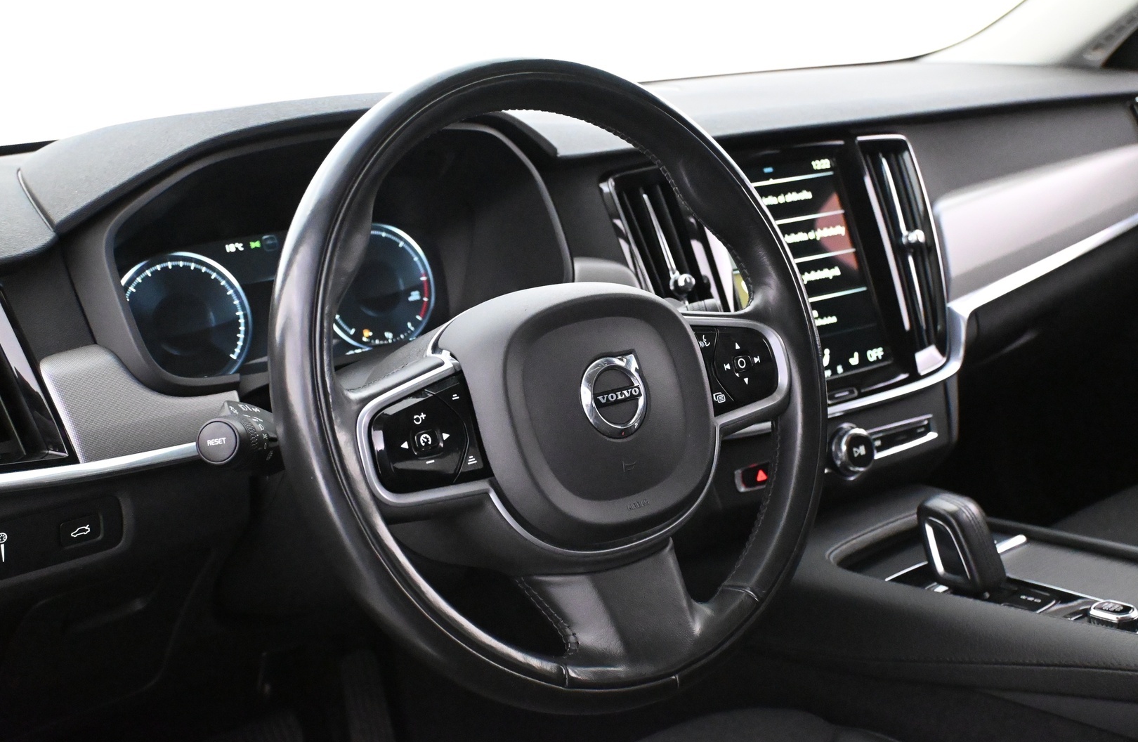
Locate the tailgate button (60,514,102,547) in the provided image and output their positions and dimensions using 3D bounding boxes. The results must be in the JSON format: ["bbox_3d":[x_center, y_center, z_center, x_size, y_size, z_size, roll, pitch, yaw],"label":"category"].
[{"bbox_3d":[-0.269,0.086,0.711,0.022,0.018,0.010,-13,21,-36],"label":"tailgate button"}]

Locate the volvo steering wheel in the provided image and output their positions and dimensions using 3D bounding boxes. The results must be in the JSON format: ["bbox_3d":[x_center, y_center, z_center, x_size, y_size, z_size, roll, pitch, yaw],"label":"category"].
[{"bbox_3d":[0.001,0.005,0.749,0.376,0.376,0.085,-13,-2,-36],"label":"volvo steering wheel"}]

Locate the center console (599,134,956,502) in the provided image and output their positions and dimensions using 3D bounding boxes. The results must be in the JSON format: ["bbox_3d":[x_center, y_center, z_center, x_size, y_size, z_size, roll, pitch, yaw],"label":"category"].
[{"bbox_3d":[0.182,-0.042,1.106,0.360,0.275,0.110,-13,-1,-36],"label":"center console"}]

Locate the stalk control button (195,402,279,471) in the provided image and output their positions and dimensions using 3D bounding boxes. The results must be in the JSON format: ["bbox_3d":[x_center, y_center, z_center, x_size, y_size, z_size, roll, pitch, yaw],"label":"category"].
[{"bbox_3d":[-0.179,0.037,0.708,0.040,0.040,0.055,4,8,14],"label":"stalk control button"}]

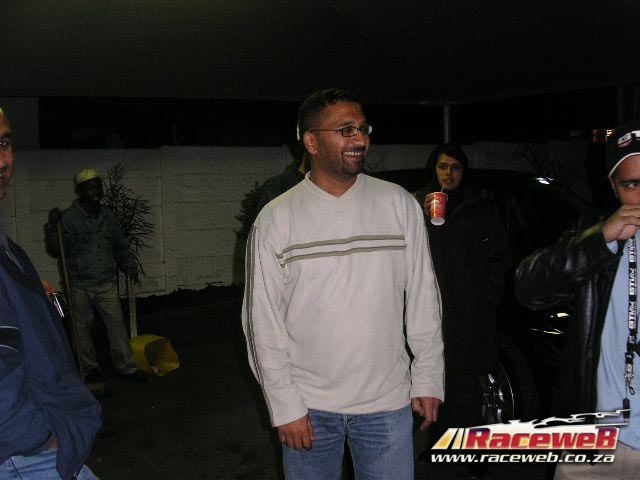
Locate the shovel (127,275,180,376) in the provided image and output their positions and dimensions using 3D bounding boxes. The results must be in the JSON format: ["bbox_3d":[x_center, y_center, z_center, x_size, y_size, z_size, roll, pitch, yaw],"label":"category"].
[{"bbox_3d":[-1.362,0.693,5.805,0.380,0.820,0.330,-1,4,29],"label":"shovel"}]

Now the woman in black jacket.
[{"bbox_3d":[0.715,0.338,3.446,0.500,1.620,0.380,-1,3,17],"label":"woman in black jacket"}]

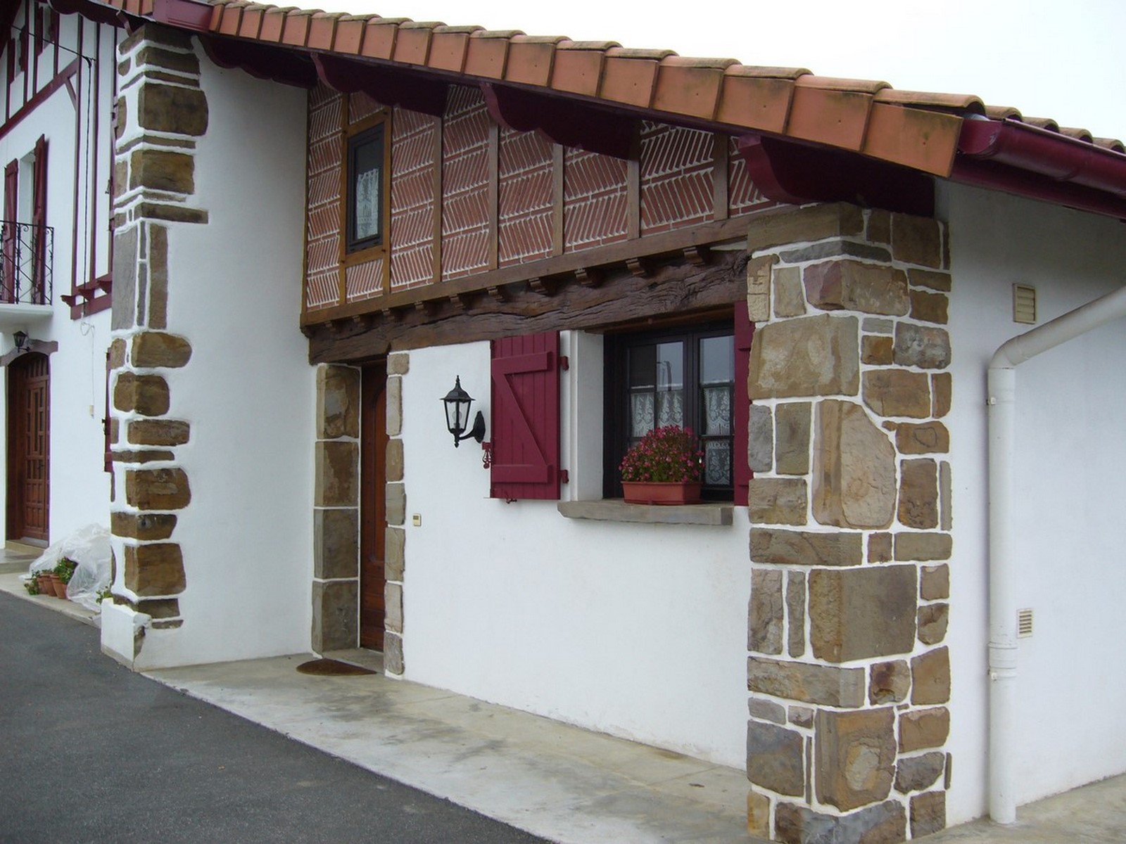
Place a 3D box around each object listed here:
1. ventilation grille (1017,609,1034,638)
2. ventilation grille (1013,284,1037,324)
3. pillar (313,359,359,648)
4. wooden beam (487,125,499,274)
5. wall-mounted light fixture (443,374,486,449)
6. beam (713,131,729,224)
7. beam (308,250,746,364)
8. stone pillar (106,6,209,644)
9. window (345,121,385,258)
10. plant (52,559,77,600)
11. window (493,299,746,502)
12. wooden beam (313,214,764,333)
[{"bbox_3d":[1.955,0.849,4.799,0.132,0.121,0.025,3,-4,-40],"label":"ventilation grille"},{"bbox_3d":[2.025,-0.514,4.971,0.183,0.164,0.022,3,-3,-40],"label":"ventilation grille"},{"bbox_3d":[-1.741,0.646,8.750,0.311,2.161,0.246,3,-3,-40],"label":"pillar"},{"bbox_3d":[-0.391,-1.446,6.952,0.090,1.063,0.095,3,-3,-40],"label":"wooden beam"},{"bbox_3d":[-0.613,-0.059,6.883,0.285,0.437,0.211,3,-4,-40],"label":"wall-mounted light fixture"},{"bbox_3d":[0.788,-1.193,5.460,0.092,0.466,0.092,3,-4,-40],"label":"beam"},{"bbox_3d":[-0.341,-0.639,7.041,0.234,0.281,4.747,3,-3,-40],"label":"beam"},{"bbox_3d":[-2.965,-0.661,8.242,0.422,4.237,0.594,3,-4,-40],"label":"stone pillar"},{"bbox_3d":[-1.402,-1.637,8.109,0.079,0.891,0.548,3,-4,-40],"label":"window"},{"bbox_3d":[-4.753,1.516,11.019,0.250,0.390,0.250,3,-3,-40],"label":"plant"},{"bbox_3d":[0.433,-0.055,6.057,0.285,0.970,2.446,3,-3,-40],"label":"window"},{"bbox_3d":[-0.448,-0.850,6.960,0.111,0.108,4.747,3,-3,-40],"label":"wooden beam"}]

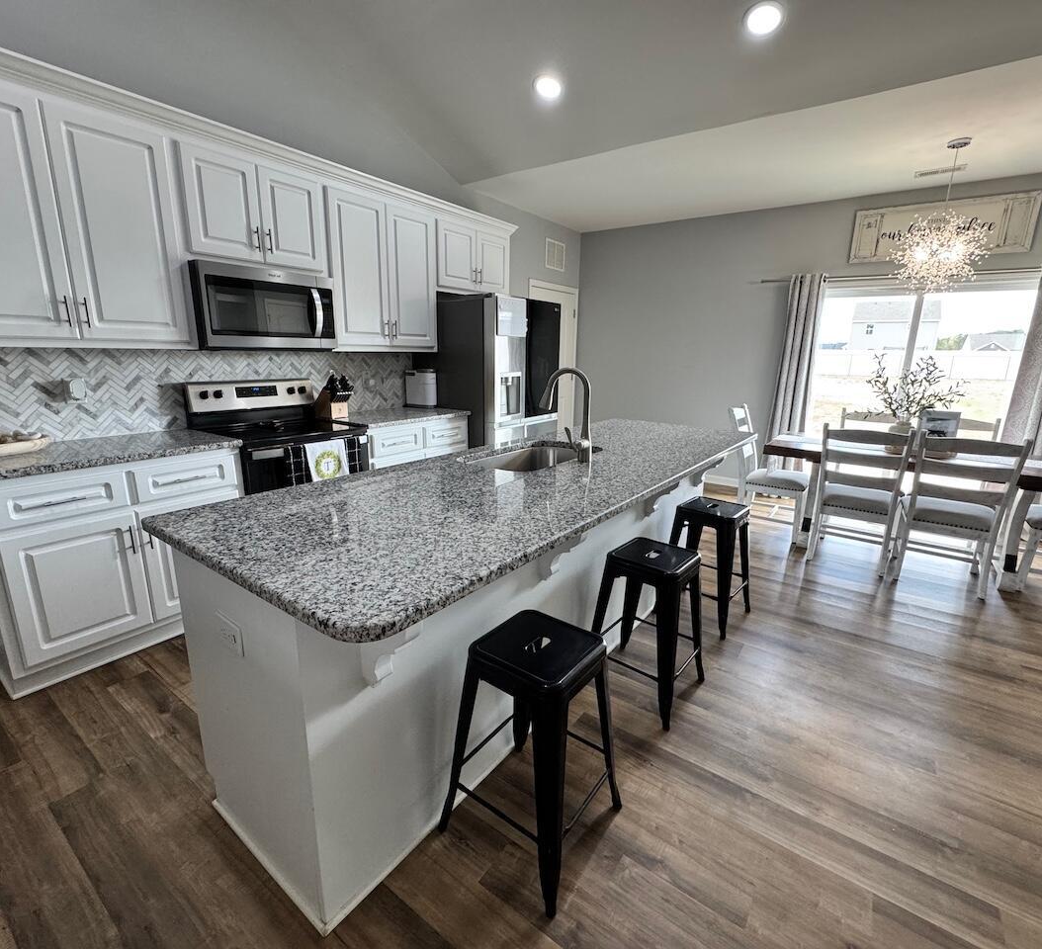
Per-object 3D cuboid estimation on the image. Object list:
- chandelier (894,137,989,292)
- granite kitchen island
[{"bbox_3d":[2.760,-1.659,3.321,0.530,0.912,0.530,11,17,34],"label":"chandelier"},{"bbox_3d":[0.188,0.376,2.406,0.946,0.910,2.932,11,17,35],"label":"granite kitchen island"}]

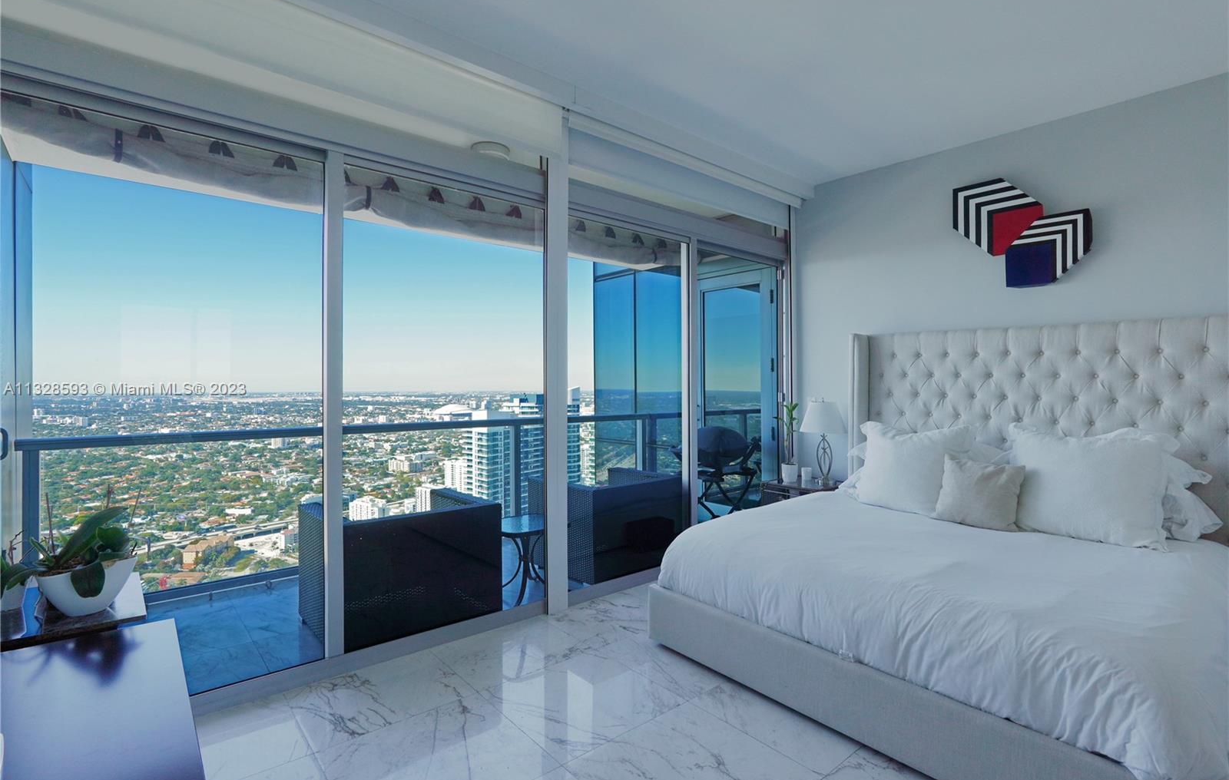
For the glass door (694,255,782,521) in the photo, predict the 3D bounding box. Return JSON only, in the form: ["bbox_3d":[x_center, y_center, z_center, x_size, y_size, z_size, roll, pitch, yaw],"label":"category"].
[{"bbox_3d":[0.981,0.072,4.206,0.982,2.229,0.070,0,0,-38],"label":"glass door"}]

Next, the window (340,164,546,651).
[{"bbox_3d":[-0.814,0.078,2.803,1.066,2.209,0.070,0,0,-38],"label":"window"}]

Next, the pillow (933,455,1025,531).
[{"bbox_3d":[1.953,0.535,2.942,0.140,0.340,0.380,34,-22,-36],"label":"pillow"}]

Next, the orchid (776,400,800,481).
[{"bbox_3d":[1.366,0.399,4.280,0.150,0.640,0.160,0,0,0],"label":"orchid"}]

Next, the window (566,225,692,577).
[{"bbox_3d":[0.121,0.074,3.534,1.005,2.233,0.070,0,0,-38],"label":"window"}]

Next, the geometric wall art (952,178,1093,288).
[{"bbox_3d":[2.562,-1.005,3.470,0.060,0.720,0.724,0,0,-44],"label":"geometric wall art"}]

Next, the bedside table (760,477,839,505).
[{"bbox_3d":[1.509,0.996,4.243,0.450,0.548,0.520,0,0,-41],"label":"bedside table"}]

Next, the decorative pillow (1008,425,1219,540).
[{"bbox_3d":[2.389,0.440,2.715,0.200,0.540,0.640,32,-20,-37],"label":"decorative pillow"}]

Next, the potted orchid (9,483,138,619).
[{"bbox_3d":[-1.533,0.437,1.550,0.250,0.325,0.200,0,0,-38],"label":"potted orchid"}]

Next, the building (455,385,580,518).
[{"bbox_3d":[-49.900,57.000,303.800,24.000,118.000,67.000,0,0,40],"label":"building"}]

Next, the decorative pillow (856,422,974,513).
[{"bbox_3d":[1.821,0.440,3.314,0.190,0.540,0.610,32,-20,-37],"label":"decorative pillow"}]

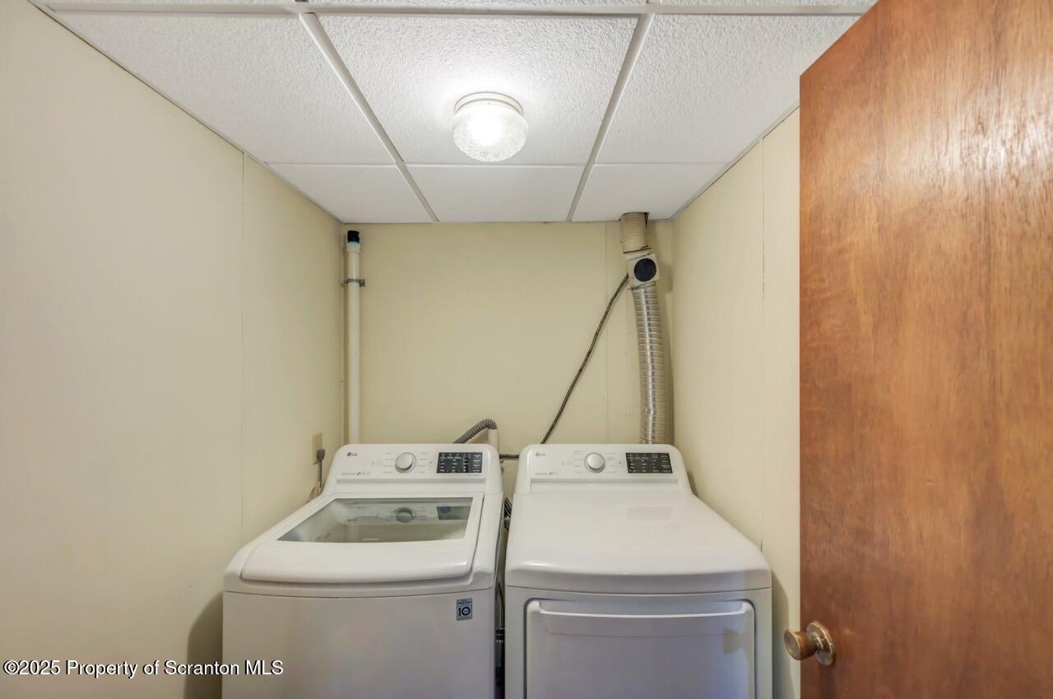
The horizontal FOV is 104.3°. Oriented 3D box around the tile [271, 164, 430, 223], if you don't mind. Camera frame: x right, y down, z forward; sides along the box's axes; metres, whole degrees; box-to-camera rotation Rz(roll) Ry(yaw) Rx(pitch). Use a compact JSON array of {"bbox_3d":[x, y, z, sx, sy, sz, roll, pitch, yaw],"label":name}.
[{"bbox_3d":[-0.633,-0.603,1.617,0.438,0.020,0.568,0,0,0],"label":"tile"}]

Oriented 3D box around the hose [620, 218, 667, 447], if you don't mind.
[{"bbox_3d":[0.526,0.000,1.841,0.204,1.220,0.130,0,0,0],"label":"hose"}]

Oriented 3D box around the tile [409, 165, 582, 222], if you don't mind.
[{"bbox_3d":[-0.099,-0.603,1.622,0.590,0.020,0.568,0,0,0],"label":"tile"}]

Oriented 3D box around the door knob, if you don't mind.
[{"bbox_3d":[0.526,0.551,0.768,0.060,0.066,0.066,0,0,0],"label":"door knob"}]

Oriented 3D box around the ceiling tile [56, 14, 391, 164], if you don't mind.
[{"bbox_3d":[-0.628,-0.605,1.019,0.438,0.020,0.590,0,0,0],"label":"ceiling tile"}]

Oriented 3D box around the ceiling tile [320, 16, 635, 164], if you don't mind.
[{"bbox_3d":[-0.094,-0.605,1.023,0.590,0.020,0.590,0,0,0],"label":"ceiling tile"}]

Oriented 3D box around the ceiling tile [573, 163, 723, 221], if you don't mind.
[{"bbox_3d":[0.437,-0.603,1.626,0.443,0.020,0.568,0,0,0],"label":"ceiling tile"}]

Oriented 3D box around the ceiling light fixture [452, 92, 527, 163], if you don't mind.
[{"bbox_3d":[-0.094,-0.545,1.037,0.190,0.107,0.190,0,0,0],"label":"ceiling light fixture"}]

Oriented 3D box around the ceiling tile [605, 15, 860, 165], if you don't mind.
[{"bbox_3d":[0.442,-0.605,1.027,0.443,0.020,0.590,0,0,0],"label":"ceiling tile"}]

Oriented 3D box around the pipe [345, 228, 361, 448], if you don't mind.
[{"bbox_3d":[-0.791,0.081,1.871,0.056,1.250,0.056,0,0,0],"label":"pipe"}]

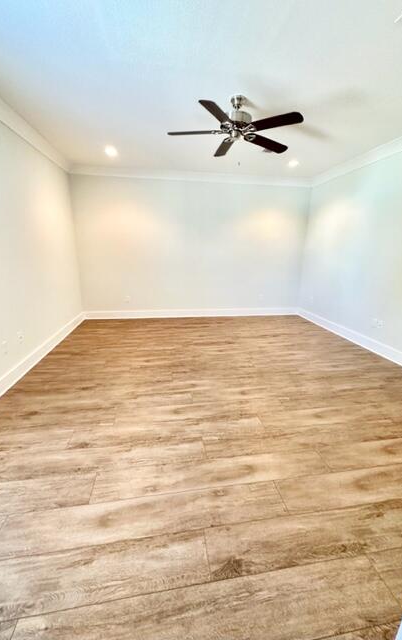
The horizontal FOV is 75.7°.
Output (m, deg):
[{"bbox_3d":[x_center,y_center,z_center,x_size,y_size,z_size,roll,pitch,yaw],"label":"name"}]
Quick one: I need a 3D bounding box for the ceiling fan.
[{"bbox_3d":[0.326,-1.890,2.468,1.290,0.340,1.250,-1,16,-8],"label":"ceiling fan"}]

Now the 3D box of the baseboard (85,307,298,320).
[{"bbox_3d":[-0.082,-0.141,5.512,4.574,0.161,0.020,-1,16,-8],"label":"baseboard"}]

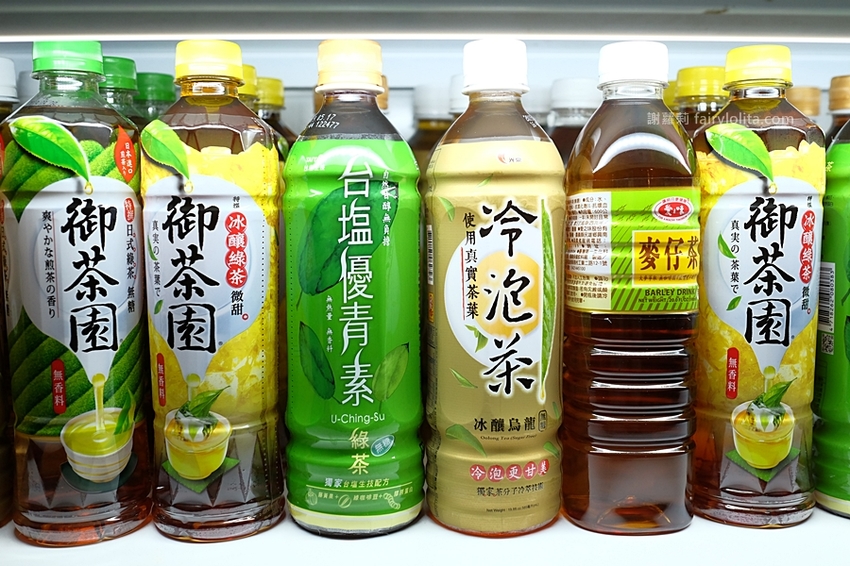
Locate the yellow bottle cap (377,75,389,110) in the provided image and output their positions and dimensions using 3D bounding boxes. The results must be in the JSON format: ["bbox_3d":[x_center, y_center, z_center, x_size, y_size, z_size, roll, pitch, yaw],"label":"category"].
[{"bbox_3d":[-0.036,-0.111,0.482,0.030,0.021,0.030,0,5,0],"label":"yellow bottle cap"}]

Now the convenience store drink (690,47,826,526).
[{"bbox_3d":[0.163,0.001,0.411,0.063,0.228,0.063,1,5,13],"label":"convenience store drink"}]

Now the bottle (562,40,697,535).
[{"bbox_3d":[0.100,0.002,0.403,0.064,0.229,0.064,0,5,0],"label":"bottle"}]

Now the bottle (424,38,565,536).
[{"bbox_3d":[0.034,0.001,0.402,0.067,0.230,0.067,-1,5,-5],"label":"bottle"}]

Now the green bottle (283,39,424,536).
[{"bbox_3d":[-0.035,0.002,0.402,0.067,0.230,0.067,-1,5,-5],"label":"green bottle"}]

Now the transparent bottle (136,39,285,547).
[{"bbox_3d":[-0.101,0.003,0.396,0.064,0.229,0.064,0,5,1],"label":"transparent bottle"}]

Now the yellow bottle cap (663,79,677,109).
[{"bbox_3d":[0.155,-0.120,0.525,0.031,0.018,0.031,0,5,0],"label":"yellow bottle cap"}]

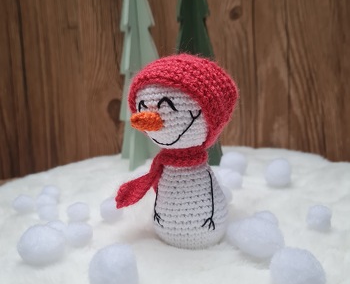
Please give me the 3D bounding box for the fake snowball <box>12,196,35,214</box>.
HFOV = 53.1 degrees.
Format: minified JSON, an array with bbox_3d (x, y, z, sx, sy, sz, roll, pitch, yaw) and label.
[{"bbox_3d":[-0.161,0.067,0.373,0.022,0.020,0.021,-3,8,0],"label":"fake snowball"}]

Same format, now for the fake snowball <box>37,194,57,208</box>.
[{"bbox_3d":[-0.136,0.065,0.372,0.022,0.020,0.021,-3,8,0],"label":"fake snowball"}]

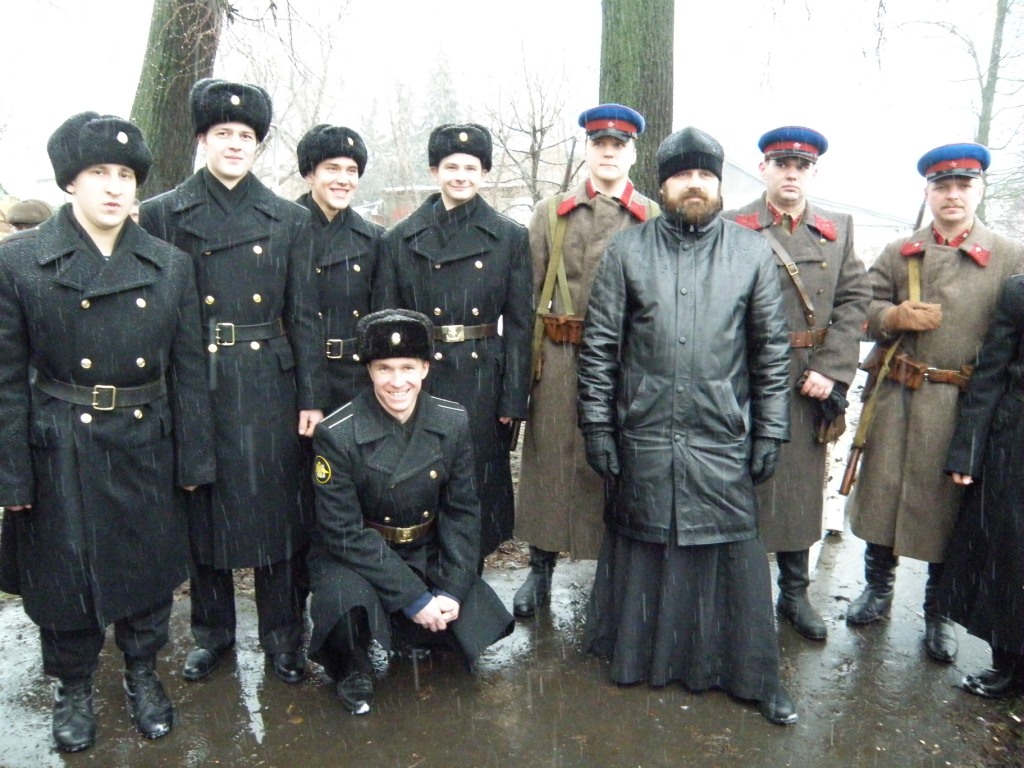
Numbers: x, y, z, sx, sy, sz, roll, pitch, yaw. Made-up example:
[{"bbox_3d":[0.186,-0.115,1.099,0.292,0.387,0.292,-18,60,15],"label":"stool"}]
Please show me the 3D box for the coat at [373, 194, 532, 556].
[{"bbox_3d":[-0.217,-0.002,2.859,0.570,1.350,0.360,-1,10,-5],"label":"coat"}]

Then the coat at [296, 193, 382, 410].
[{"bbox_3d":[-0.661,-0.018,2.897,0.560,1.330,0.360,-4,10,-24],"label":"coat"}]

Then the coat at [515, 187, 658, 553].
[{"bbox_3d":[0.307,-0.054,2.829,0.580,1.340,0.400,1,10,4],"label":"coat"}]

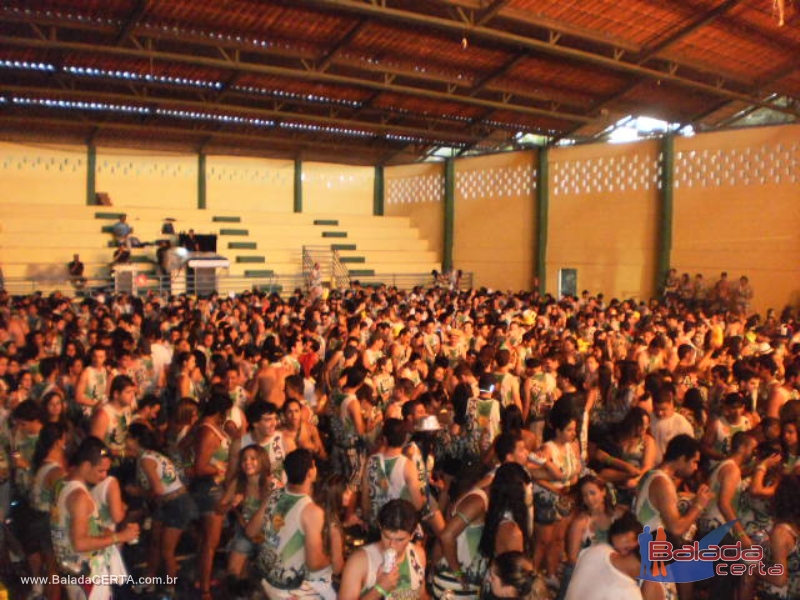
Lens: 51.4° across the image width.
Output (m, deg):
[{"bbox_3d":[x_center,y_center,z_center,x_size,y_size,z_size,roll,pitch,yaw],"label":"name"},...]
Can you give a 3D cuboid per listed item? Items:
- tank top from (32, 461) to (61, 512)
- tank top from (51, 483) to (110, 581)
[{"bbox_3d":[-2.650,1.427,6.300,0.240,0.440,0.350,-2,5,-42],"label":"tank top"},{"bbox_3d":[-2.067,1.483,5.400,0.290,0.630,0.400,-1,4,-22],"label":"tank top"}]

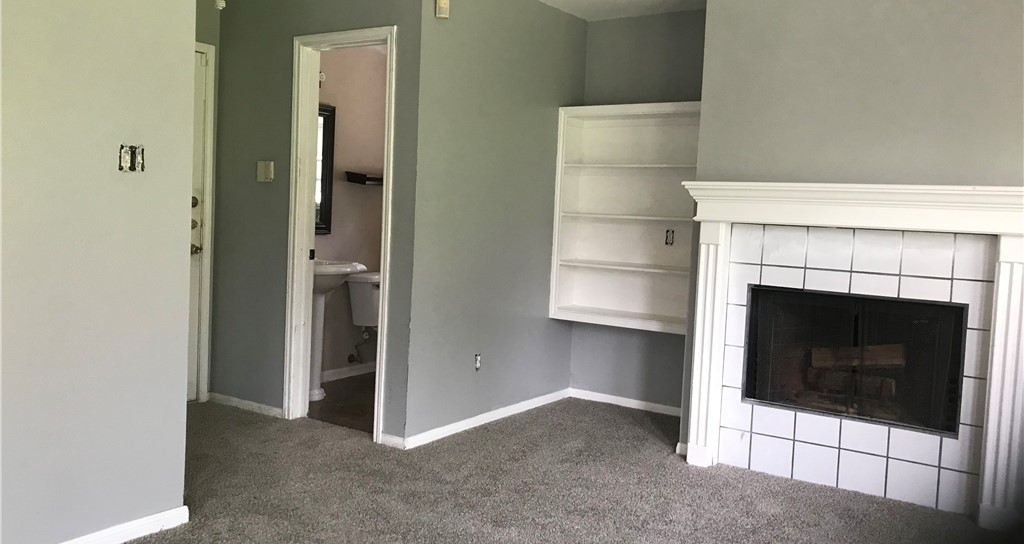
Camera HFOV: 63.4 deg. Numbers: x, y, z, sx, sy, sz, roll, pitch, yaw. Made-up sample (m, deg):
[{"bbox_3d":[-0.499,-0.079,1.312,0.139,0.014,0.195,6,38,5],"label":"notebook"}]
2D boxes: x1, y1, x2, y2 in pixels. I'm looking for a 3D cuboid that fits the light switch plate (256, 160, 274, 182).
[{"bbox_3d":[-1.376,-0.559,4.612,0.128,0.120,0.022,5,5,33],"label":"light switch plate"}]

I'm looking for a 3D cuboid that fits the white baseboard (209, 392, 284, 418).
[{"bbox_3d":[-1.545,0.770,4.786,0.650,0.063,0.015,5,5,33],"label":"white baseboard"}]

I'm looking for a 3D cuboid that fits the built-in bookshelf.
[{"bbox_3d":[0.803,-0.329,5.015,1.080,1.312,0.310,5,5,33],"label":"built-in bookshelf"}]

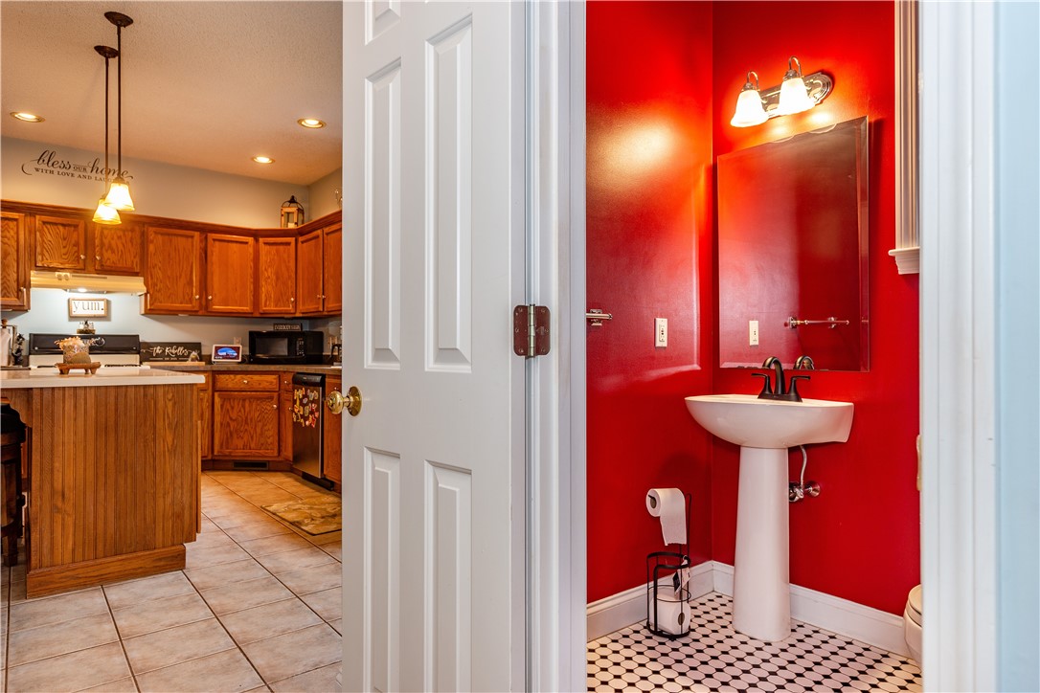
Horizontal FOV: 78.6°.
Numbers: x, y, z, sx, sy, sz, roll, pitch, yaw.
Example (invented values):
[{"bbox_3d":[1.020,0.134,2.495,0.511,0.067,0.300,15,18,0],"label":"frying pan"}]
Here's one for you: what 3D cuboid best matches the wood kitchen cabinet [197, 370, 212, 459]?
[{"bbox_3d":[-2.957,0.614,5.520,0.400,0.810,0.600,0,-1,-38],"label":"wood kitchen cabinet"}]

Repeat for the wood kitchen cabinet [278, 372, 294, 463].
[{"bbox_3d":[-1.711,0.614,5.469,0.600,0.810,0.230,0,-1,-38],"label":"wood kitchen cabinet"}]

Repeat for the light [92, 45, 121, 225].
[{"bbox_3d":[-2.322,-1.180,3.573,0.135,0.960,0.135,0,0,-39],"label":"light"}]

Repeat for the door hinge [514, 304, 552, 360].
[{"bbox_3d":[0.022,-0.026,1.131,0.086,0.090,0.014,0,0,-44],"label":"door hinge"}]

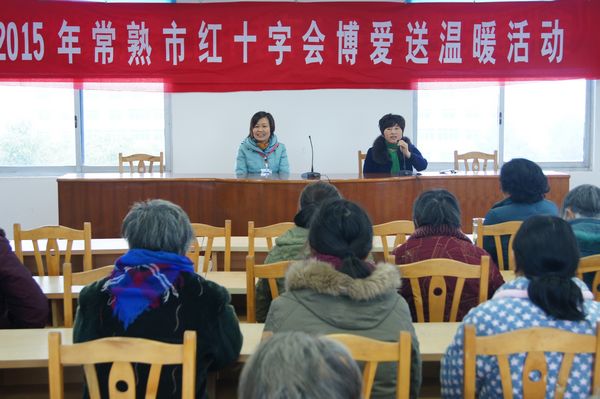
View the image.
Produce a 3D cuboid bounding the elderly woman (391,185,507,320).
[{"bbox_3d":[0.637,0.535,4.344,0.500,1.192,0.680,0,5,-1],"label":"elderly woman"}]

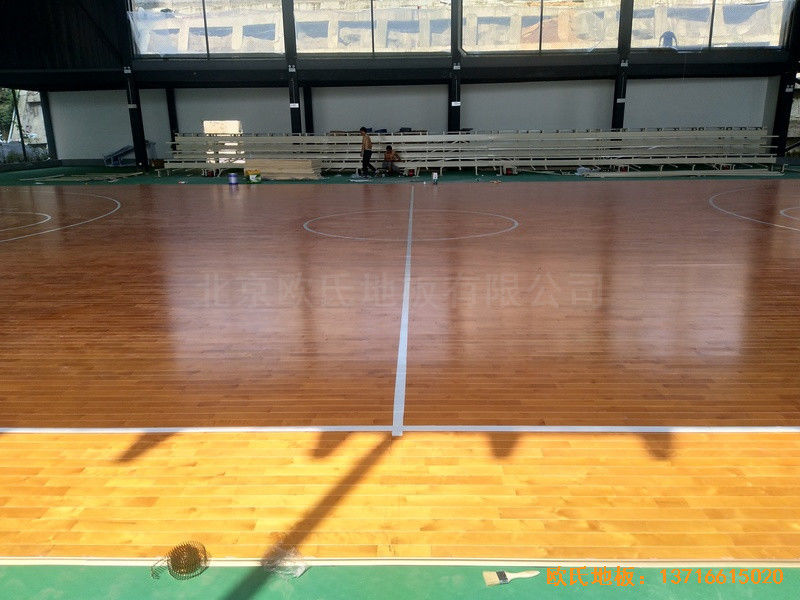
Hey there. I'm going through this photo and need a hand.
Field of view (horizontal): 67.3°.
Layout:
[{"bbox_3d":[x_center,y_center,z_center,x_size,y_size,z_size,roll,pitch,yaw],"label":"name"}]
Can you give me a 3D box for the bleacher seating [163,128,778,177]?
[{"bbox_3d":[2.483,-5.520,22.498,22.550,1.600,2.000,0,15,2],"label":"bleacher seating"}]

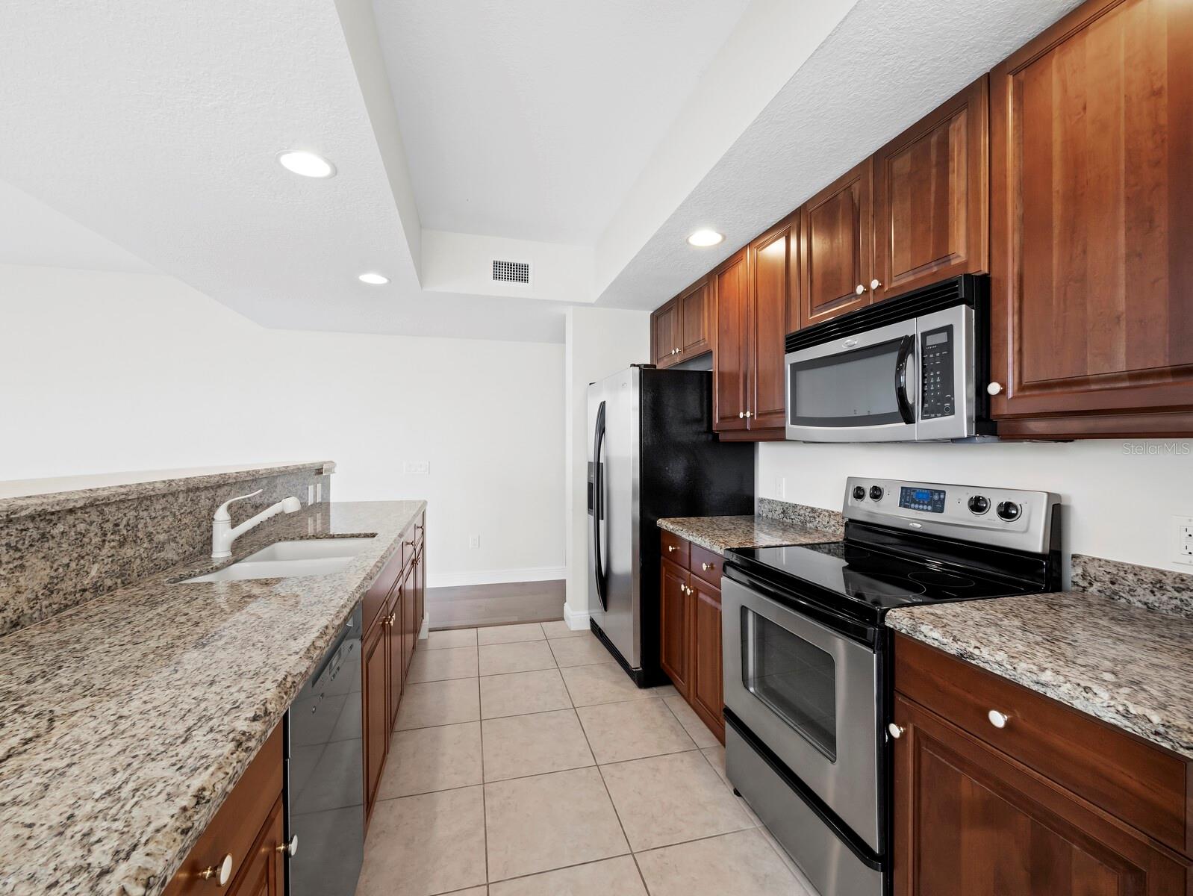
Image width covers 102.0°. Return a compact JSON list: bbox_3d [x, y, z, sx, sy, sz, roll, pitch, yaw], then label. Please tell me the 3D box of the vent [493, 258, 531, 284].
[{"bbox_3d":[-0.574,-1.188,3.251,0.265,0.155,0.020,0,0,-14],"label":"vent"}]

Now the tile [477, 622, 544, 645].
[{"bbox_3d":[-0.601,1.318,3.410,0.455,0.010,0.330,0,0,-15],"label":"tile"}]

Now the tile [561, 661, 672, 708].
[{"bbox_3d":[0.060,1.336,2.749,0.457,0.010,0.457,0,0,-14],"label":"tile"}]

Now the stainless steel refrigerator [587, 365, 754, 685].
[{"bbox_3d":[0.421,0.444,3.216,0.843,1.775,0.905,0,0,-17],"label":"stainless steel refrigerator"}]

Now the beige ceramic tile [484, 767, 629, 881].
[{"bbox_3d":[-0.163,1.319,1.724,0.455,0.010,0.445,0,0,-15],"label":"beige ceramic tile"}]

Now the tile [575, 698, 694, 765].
[{"bbox_3d":[0.174,1.336,2.307,0.457,0.010,0.457,0,0,-14],"label":"tile"}]

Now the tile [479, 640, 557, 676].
[{"bbox_3d":[-0.504,1.319,3.039,0.455,0.010,0.441,0,0,-15],"label":"tile"}]

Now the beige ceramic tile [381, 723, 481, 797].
[{"bbox_3d":[-0.728,1.334,2.074,0.457,0.010,0.457,0,0,-14],"label":"beige ceramic tile"}]

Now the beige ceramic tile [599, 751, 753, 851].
[{"bbox_3d":[0.288,1.336,1.864,0.457,0.010,0.457,0,0,-14],"label":"beige ceramic tile"}]

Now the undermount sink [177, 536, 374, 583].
[{"bbox_3d":[-1.138,0.532,1.849,0.460,0.200,0.800,0,0,-15],"label":"undermount sink"}]

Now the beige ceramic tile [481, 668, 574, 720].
[{"bbox_3d":[-0.391,1.319,2.603,0.455,0.010,0.454,0,0,-15],"label":"beige ceramic tile"}]

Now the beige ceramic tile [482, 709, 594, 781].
[{"bbox_3d":[-0.276,1.319,2.162,0.455,0.010,0.453,0,0,-15],"label":"beige ceramic tile"}]

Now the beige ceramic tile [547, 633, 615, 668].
[{"bbox_3d":[-0.054,1.337,3.192,0.457,0.010,0.457,0,0,-14],"label":"beige ceramic tile"}]

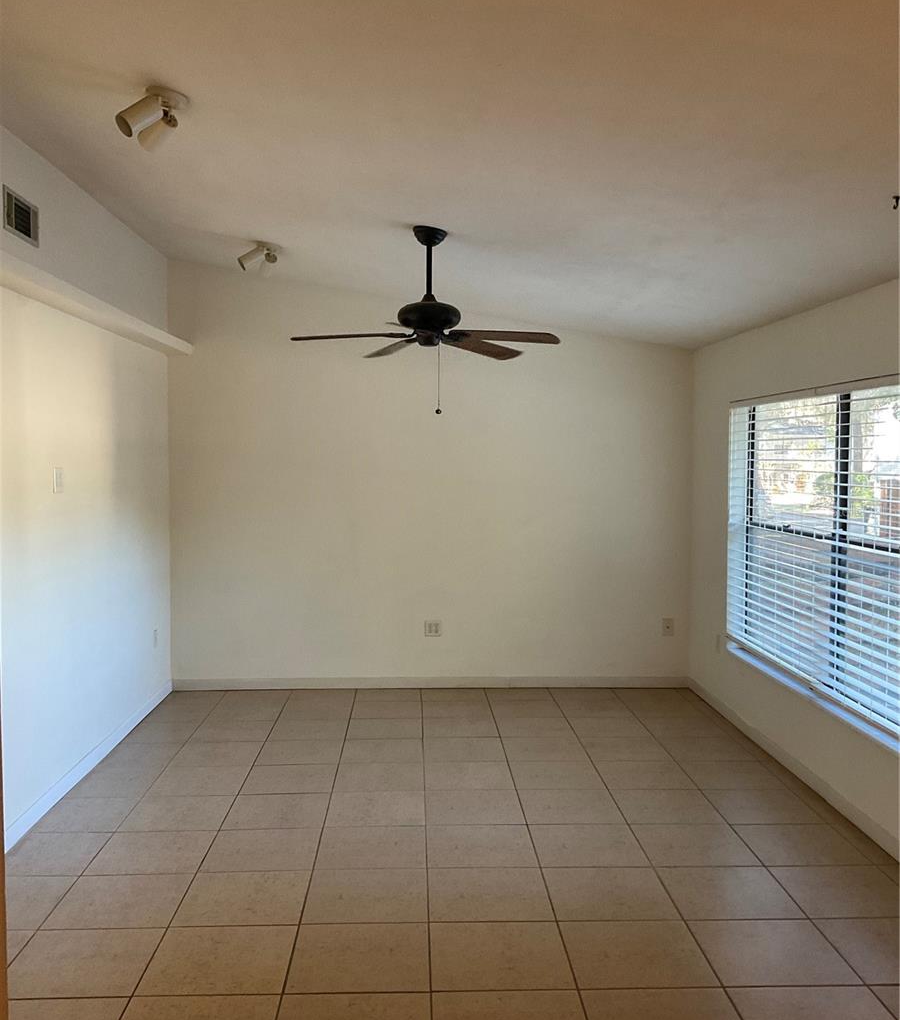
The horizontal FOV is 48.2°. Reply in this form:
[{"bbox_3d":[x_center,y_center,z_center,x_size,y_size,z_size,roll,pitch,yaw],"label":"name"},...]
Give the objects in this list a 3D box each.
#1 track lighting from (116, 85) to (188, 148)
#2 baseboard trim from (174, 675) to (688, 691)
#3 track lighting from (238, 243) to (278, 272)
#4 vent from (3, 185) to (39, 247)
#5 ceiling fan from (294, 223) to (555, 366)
[{"bbox_3d":[-0.975,-1.290,3.353,0.235,0.183,0.220,0,3,-2],"label":"track lighting"},{"bbox_3d":[-0.115,1.218,7.056,3.615,0.081,0.015,0,3,-2],"label":"baseboard trim"},{"bbox_3d":[-1.074,-1.436,5.806,0.240,0.184,0.220,1,3,10],"label":"track lighting"},{"bbox_3d":[-1.839,-1.253,4.293,0.025,0.187,0.390,0,3,-2],"label":"vent"},{"bbox_3d":[-0.092,-1.038,4.717,1.280,0.565,1.280,0,3,-2],"label":"ceiling fan"}]

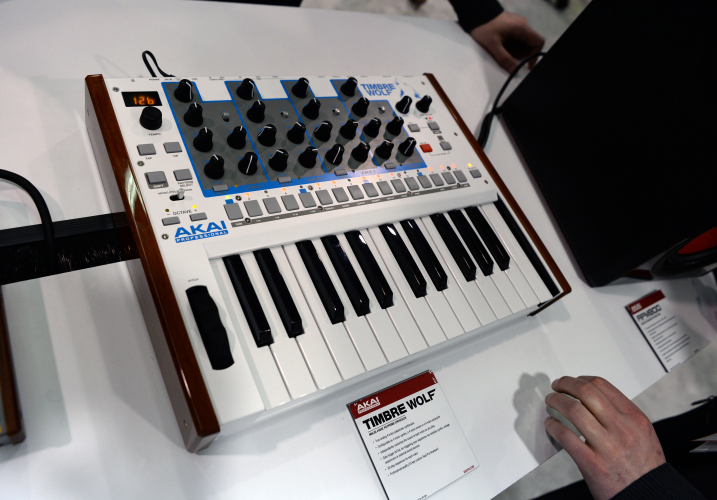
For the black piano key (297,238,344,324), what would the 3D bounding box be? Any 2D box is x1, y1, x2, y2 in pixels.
[{"bbox_3d":[-0.032,0.026,0.447,0.014,0.011,0.085,-13,65,-33],"label":"black piano key"}]

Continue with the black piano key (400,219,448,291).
[{"bbox_3d":[0.069,0.002,0.510,0.014,0.011,0.084,-13,65,-33],"label":"black piano key"}]

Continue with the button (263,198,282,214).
[{"bbox_3d":[-0.082,-0.042,0.472,0.013,0.003,0.017,-13,66,-32],"label":"button"}]

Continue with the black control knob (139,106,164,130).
[{"bbox_3d":[-0.188,-0.120,0.454,0.019,0.012,0.019,-13,66,-32],"label":"black control knob"}]

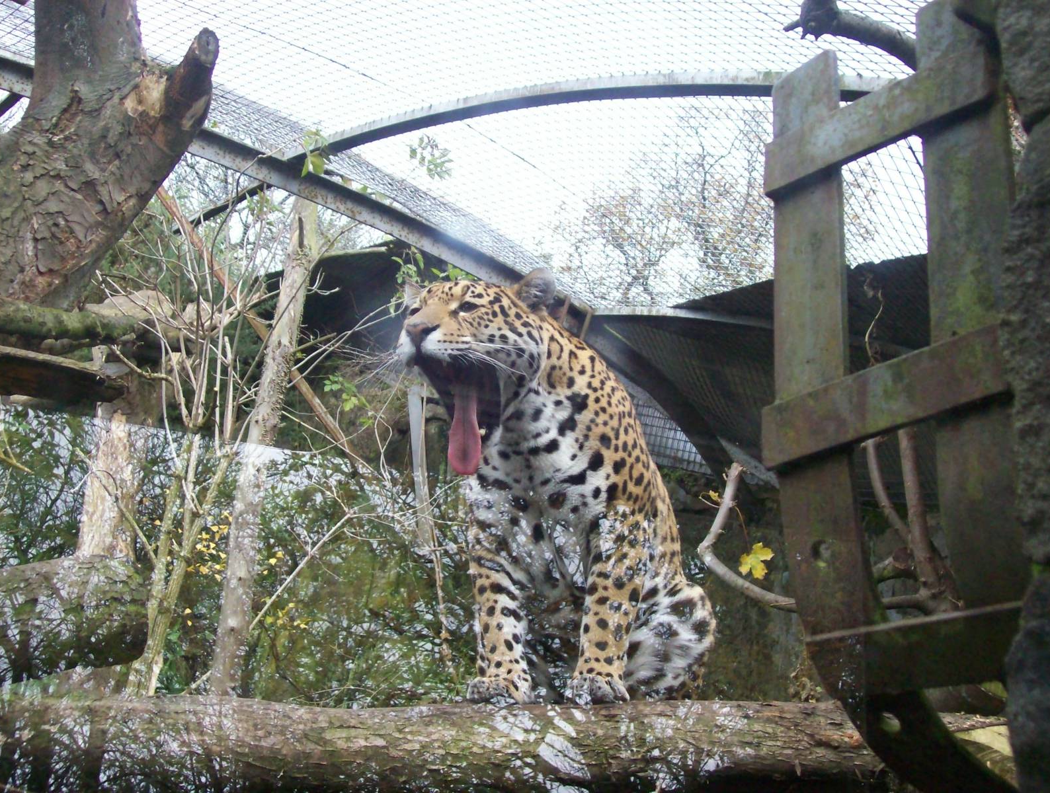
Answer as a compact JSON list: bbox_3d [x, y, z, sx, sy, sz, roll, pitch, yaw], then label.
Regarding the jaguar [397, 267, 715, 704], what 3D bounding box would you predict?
[{"bbox_3d":[0.080,0.180,2.800,0.430,0.850,0.680,-6,-14,27],"label":"jaguar"}]

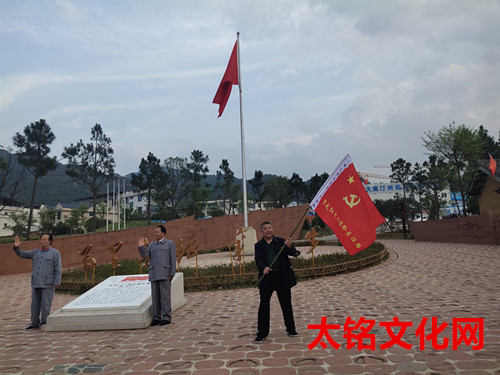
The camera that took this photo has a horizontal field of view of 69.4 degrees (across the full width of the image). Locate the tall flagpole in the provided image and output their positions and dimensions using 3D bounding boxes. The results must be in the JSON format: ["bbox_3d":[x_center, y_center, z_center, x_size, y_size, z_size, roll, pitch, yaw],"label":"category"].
[{"bbox_3d":[-0.416,-3.311,19.756,0.180,10.840,0.180,-2,-6,0],"label":"tall flagpole"}]

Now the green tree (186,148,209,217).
[{"bbox_3d":[-4.976,-0.177,34.227,2.100,6.770,2.100,-2,-6,0],"label":"green tree"}]

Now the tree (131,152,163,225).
[{"bbox_3d":[-10.606,0.147,37.000,3.115,7.549,3.115,0,-7,-16],"label":"tree"}]

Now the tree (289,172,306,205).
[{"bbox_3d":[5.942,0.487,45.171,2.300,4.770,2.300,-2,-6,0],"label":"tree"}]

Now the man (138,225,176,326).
[{"bbox_3d":[-1.634,1.546,6.380,0.600,1.730,0.450,-4,-6,13],"label":"man"}]

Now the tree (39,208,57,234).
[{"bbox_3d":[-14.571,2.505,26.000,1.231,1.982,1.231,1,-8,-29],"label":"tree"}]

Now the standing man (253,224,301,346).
[{"bbox_3d":[0.390,1.347,5.300,0.641,1.676,0.500,-2,-7,-3],"label":"standing man"}]

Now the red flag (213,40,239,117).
[{"bbox_3d":[-1.092,-4.854,16.000,1.094,3.500,0.600,-2,-7,-3],"label":"red flag"}]

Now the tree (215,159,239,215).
[{"bbox_3d":[-2.875,0.139,44.000,2.778,7.398,2.778,-2,-7,-4],"label":"tree"}]

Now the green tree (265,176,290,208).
[{"bbox_3d":[3.640,1.120,48.000,3.283,5.056,3.283,-3,-7,4],"label":"green tree"}]

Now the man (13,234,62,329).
[{"bbox_3d":[-3.869,1.711,6.574,0.760,1.690,0.500,-4,-6,11],"label":"man"}]

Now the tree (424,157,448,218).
[{"bbox_3d":[19.490,0.518,38.000,2.599,7.901,2.599,-6,-8,27],"label":"tree"}]

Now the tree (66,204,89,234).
[{"bbox_3d":[-14.305,2.689,29.944,1.750,2.560,1.750,-2,-6,0],"label":"tree"}]

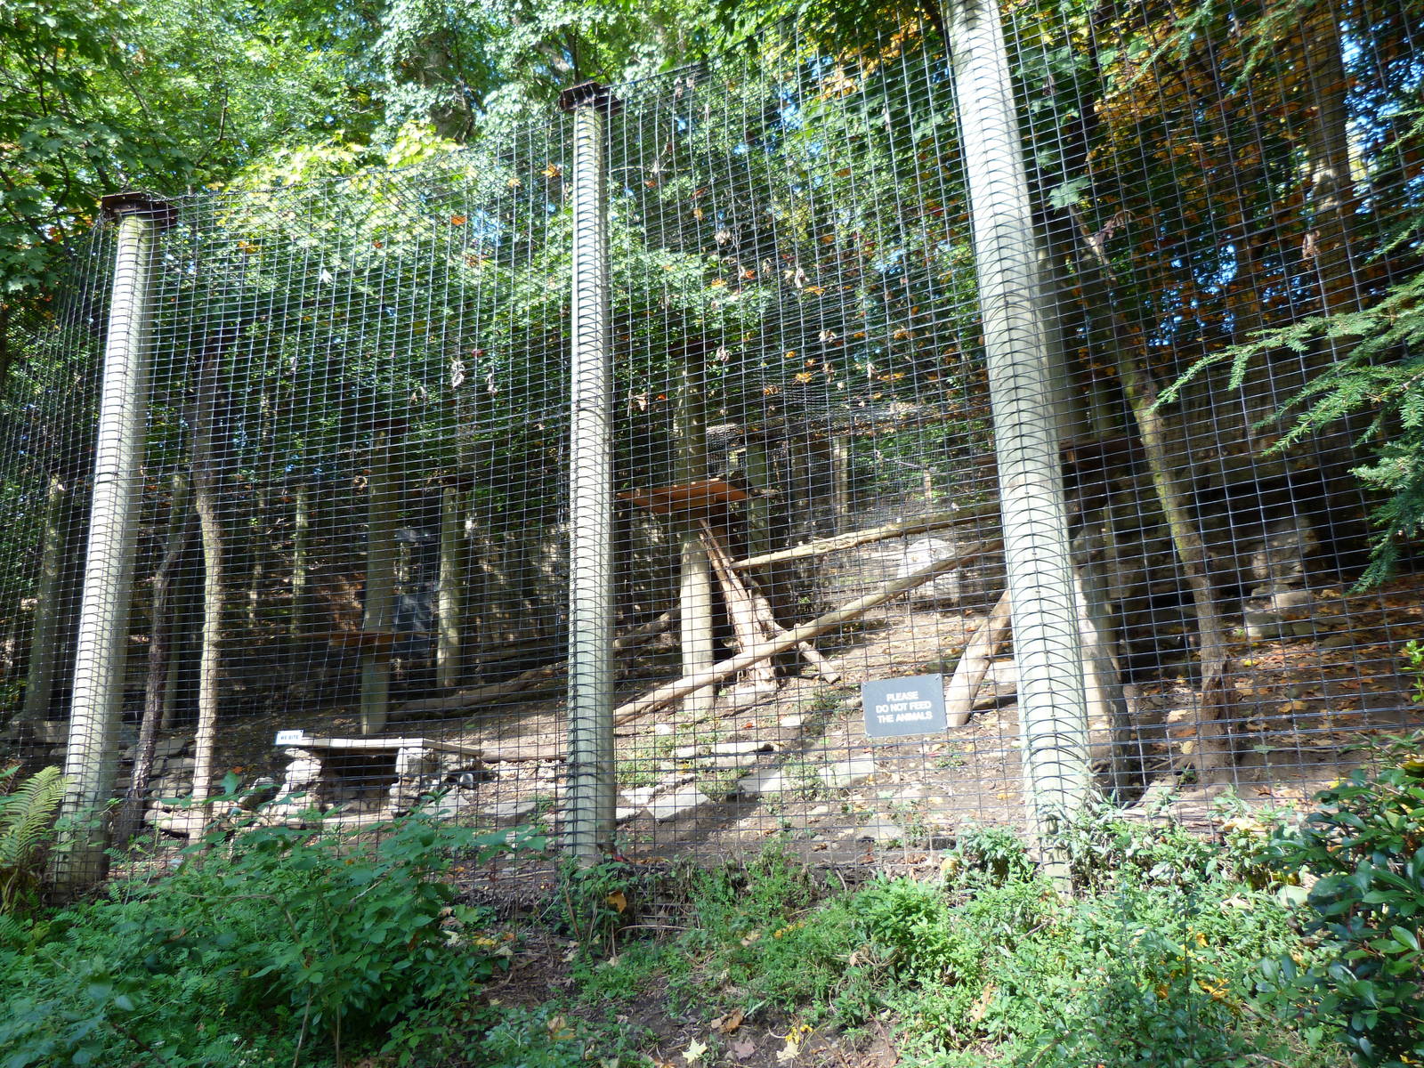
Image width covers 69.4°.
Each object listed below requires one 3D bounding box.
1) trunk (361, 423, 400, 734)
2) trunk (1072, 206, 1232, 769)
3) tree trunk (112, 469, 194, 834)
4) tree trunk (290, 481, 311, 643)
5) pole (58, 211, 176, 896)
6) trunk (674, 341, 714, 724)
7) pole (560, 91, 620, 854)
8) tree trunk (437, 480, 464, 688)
[{"bbox_3d":[-3.175,0.385,9.844,0.250,3.020,0.250,-2,-13,0],"label":"trunk"},{"bbox_3d":[2.111,-0.289,5.082,0.400,2.910,0.270,-2,-13,0],"label":"trunk"},{"bbox_3d":[-3.524,0.740,6.570,0.280,2.370,0.200,-2,-13,0],"label":"tree trunk"},{"bbox_3d":[-5.021,0.348,12.532,0.180,2.030,0.180,-2,-13,0],"label":"tree trunk"},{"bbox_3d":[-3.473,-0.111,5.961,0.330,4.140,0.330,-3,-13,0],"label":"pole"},{"bbox_3d":[-0.155,-0.067,8.249,0.240,3.060,0.240,-2,-13,0],"label":"trunk"},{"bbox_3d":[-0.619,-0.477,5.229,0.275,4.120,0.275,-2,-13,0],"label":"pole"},{"bbox_3d":[-2.987,0.571,11.772,0.250,2.390,0.250,-2,-13,0],"label":"tree trunk"}]

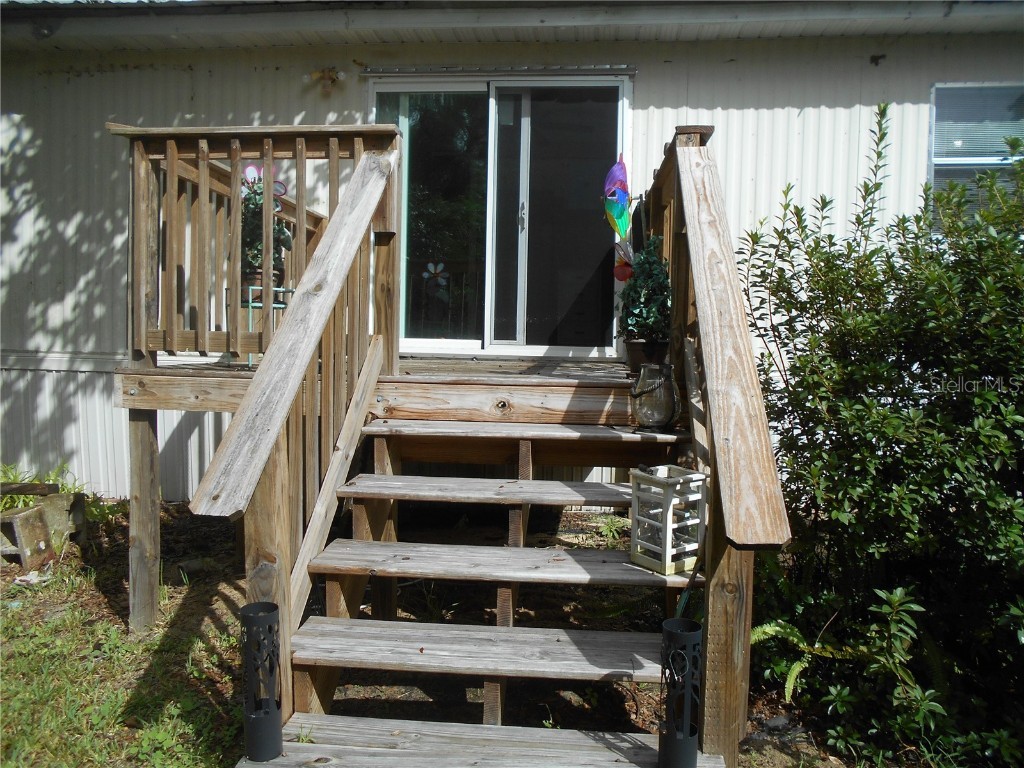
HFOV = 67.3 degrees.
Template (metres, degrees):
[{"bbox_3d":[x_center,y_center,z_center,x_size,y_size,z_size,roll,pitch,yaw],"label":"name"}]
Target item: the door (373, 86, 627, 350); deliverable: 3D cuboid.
[{"bbox_3d":[-0.094,-1.170,5.444,1.820,1.940,0.100,1,4,5],"label":"door"}]

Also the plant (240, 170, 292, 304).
[{"bbox_3d":[-1.212,-0.707,3.732,0.260,0.630,0.260,1,4,5],"label":"plant"}]

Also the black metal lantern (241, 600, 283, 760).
[{"bbox_3d":[-0.652,0.773,2.009,0.102,0.390,0.102,1,4,5],"label":"black metal lantern"}]

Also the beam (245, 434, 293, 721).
[{"bbox_3d":[-0.688,0.605,2.180,0.089,0.960,0.089,1,4,5],"label":"beam"}]

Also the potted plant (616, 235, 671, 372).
[{"bbox_3d":[0.565,-0.330,3.271,0.240,0.610,0.240,1,4,5],"label":"potted plant"}]

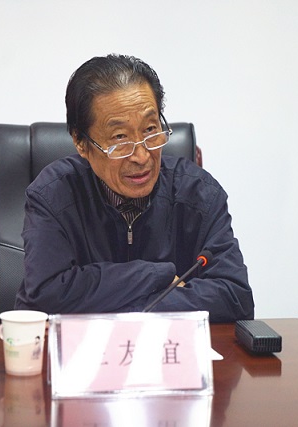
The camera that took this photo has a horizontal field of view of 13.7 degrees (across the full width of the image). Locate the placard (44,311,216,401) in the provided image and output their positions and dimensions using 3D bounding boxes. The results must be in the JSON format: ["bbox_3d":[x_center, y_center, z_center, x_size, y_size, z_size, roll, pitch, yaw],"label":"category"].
[{"bbox_3d":[-0.025,0.190,1.718,0.221,0.105,0.082,-1,7,-6],"label":"placard"}]

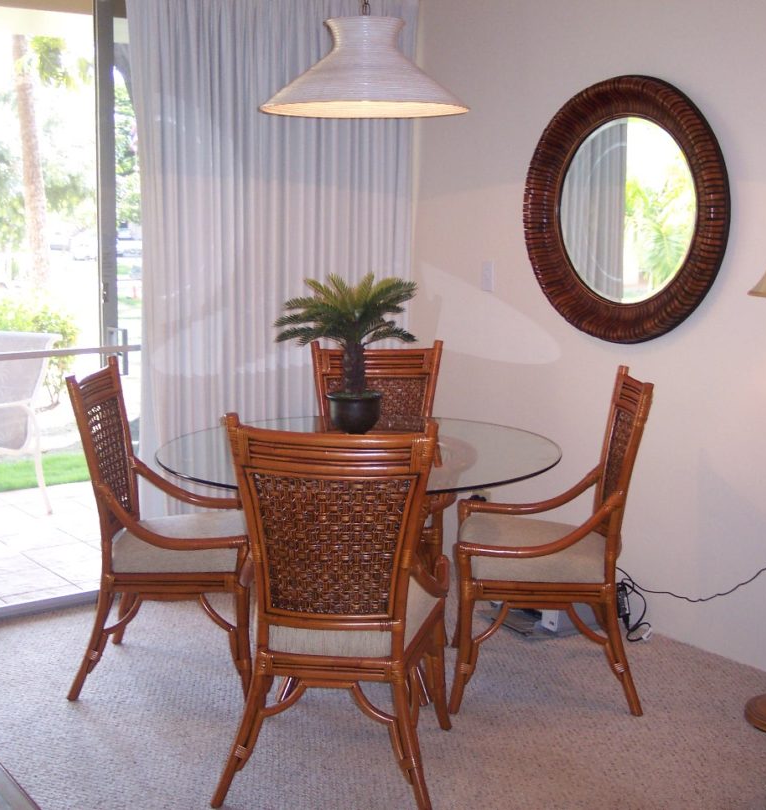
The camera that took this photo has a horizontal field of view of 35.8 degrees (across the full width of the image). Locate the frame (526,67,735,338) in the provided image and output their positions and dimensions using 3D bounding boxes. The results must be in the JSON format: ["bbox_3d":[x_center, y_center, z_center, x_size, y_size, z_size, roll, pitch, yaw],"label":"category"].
[{"bbox_3d":[0.807,-0.677,4.119,0.075,0.910,0.910,-6,11,-36],"label":"frame"}]

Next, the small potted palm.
[{"bbox_3d":[-0.116,-0.157,3.745,0.447,0.508,0.447,1,9,0],"label":"small potted palm"}]

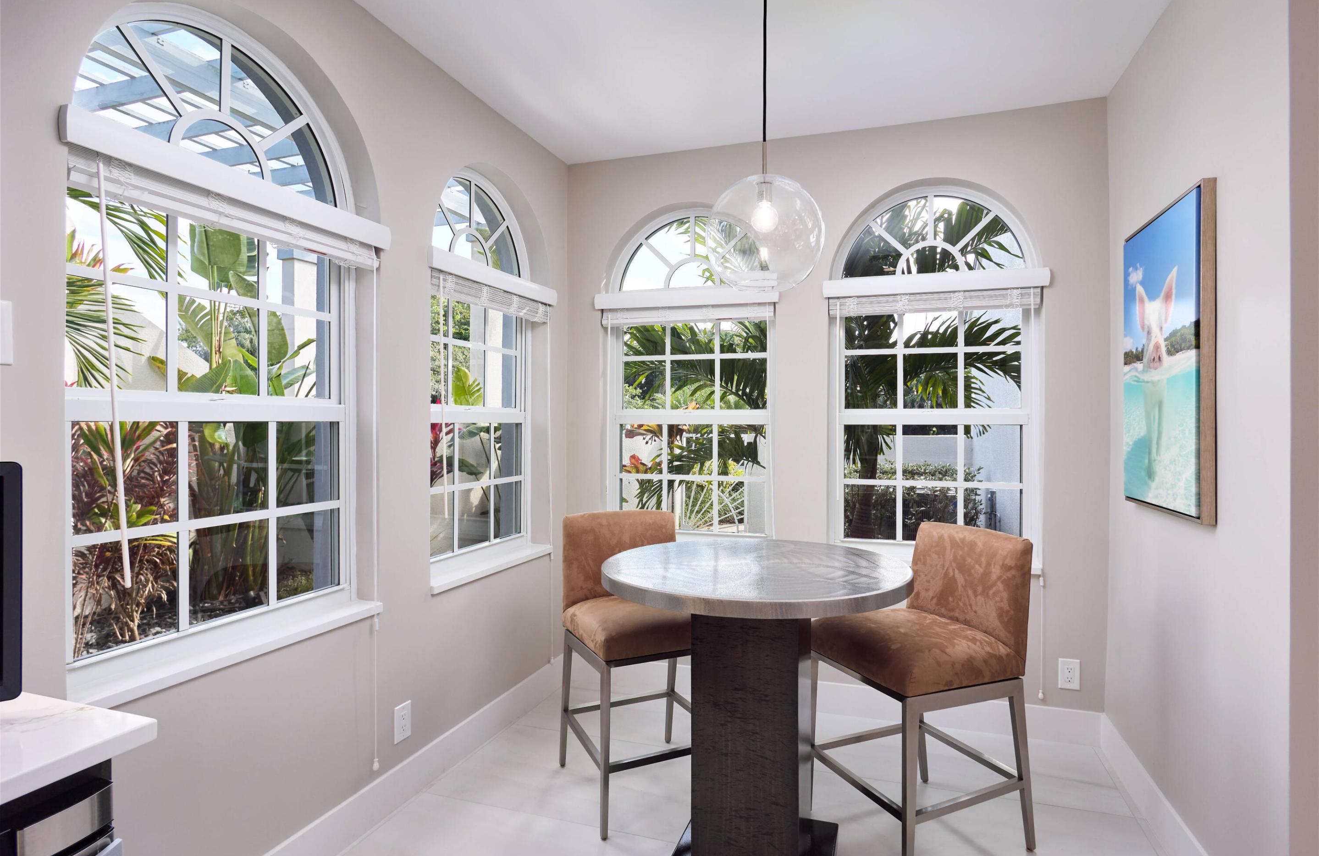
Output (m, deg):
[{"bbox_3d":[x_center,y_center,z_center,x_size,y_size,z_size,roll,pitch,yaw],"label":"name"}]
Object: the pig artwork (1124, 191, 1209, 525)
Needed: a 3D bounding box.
[{"bbox_3d":[1.599,-0.210,2.180,0.042,0.945,0.690,0,0,19],"label":"pig artwork"}]

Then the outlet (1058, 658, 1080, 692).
[{"bbox_3d":[1.720,1.035,2.874,0.077,0.122,0.009,0,0,19],"label":"outlet"}]

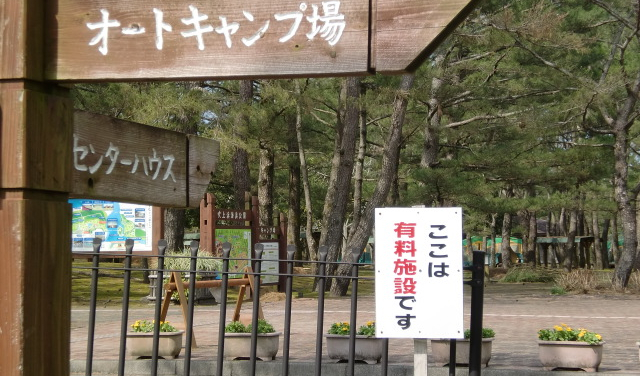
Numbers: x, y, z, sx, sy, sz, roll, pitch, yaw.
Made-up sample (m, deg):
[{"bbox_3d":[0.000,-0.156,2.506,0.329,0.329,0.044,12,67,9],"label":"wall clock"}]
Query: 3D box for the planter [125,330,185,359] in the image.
[{"bbox_3d":[-1.728,1.649,15.753,0.634,0.281,0.287,-1,-2,18],"label":"planter"}]

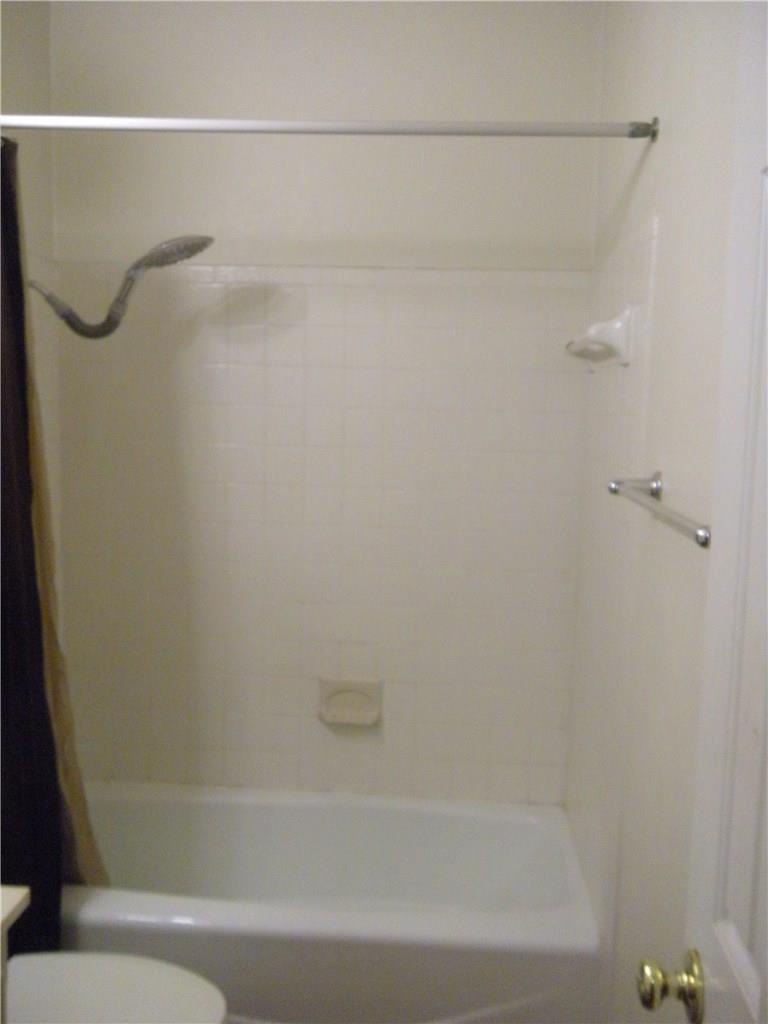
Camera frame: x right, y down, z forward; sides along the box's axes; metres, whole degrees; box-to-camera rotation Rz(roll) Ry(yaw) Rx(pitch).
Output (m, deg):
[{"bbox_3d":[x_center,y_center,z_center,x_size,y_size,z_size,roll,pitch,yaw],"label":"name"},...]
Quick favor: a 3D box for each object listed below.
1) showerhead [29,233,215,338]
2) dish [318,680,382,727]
[{"bbox_3d":[-0.641,-0.536,2.460,0.475,0.243,0.130,2,7,4],"label":"showerhead"},{"bbox_3d":[-0.095,0.540,2.916,0.176,0.116,0.079,2,7,4],"label":"dish"}]

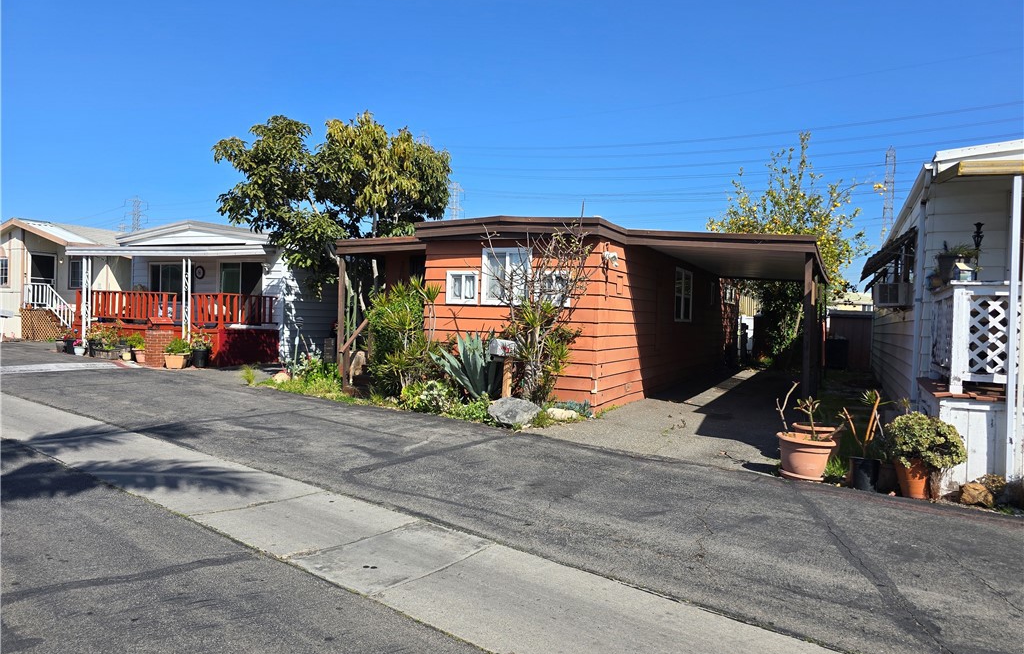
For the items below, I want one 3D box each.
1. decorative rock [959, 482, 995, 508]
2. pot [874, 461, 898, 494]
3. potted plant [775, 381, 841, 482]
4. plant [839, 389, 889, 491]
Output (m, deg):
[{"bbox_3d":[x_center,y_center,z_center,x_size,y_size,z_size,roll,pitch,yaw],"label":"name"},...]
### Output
[{"bbox_3d":[4.319,1.540,6.319,0.290,0.190,0.230,2,1,26],"label":"decorative rock"},{"bbox_3d":[3.790,1.461,6.856,0.280,0.300,0.280,2,1,26],"label":"pot"},{"bbox_3d":[3.159,1.071,7.250,0.680,1.030,0.620,2,1,26],"label":"potted plant"},{"bbox_3d":[3.527,1.114,6.770,0.450,0.980,0.400,2,1,26],"label":"plant"}]

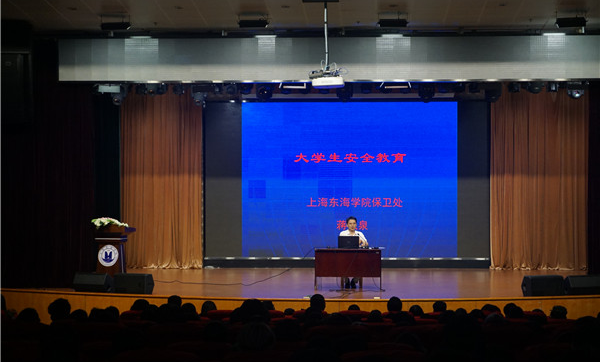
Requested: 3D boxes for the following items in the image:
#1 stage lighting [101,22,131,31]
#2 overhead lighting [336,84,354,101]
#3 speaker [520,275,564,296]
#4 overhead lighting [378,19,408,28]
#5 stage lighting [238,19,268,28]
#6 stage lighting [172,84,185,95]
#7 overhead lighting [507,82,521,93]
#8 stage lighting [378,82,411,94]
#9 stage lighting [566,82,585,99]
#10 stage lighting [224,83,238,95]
[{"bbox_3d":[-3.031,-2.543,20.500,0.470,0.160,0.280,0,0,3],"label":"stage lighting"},{"bbox_3d":[0.893,-1.768,24.600,0.330,0.430,0.320,0,0,3],"label":"overhead lighting"},{"bbox_3d":[4.217,1.827,21.700,0.660,0.370,0.400,0,0,-8],"label":"speaker"},{"bbox_3d":[1.582,-2.654,21.000,0.500,0.160,0.250,0,0,3],"label":"overhead lighting"},{"bbox_3d":[-0.781,-2.663,21.100,0.500,0.160,0.250,0,0,3],"label":"stage lighting"},{"bbox_3d":[-2.385,-1.833,24.600,0.230,0.270,0.270,0,0,3],"label":"stage lighting"},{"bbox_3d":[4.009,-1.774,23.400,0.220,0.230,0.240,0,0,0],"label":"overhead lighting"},{"bbox_3d":[1.766,-1.811,23.200,0.560,0.220,0.280,0,0,0],"label":"stage lighting"},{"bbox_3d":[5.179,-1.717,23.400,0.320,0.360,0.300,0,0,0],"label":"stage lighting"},{"bbox_3d":[-1.303,-1.779,23.746,0.260,0.290,0.270,0,0,3],"label":"stage lighting"}]

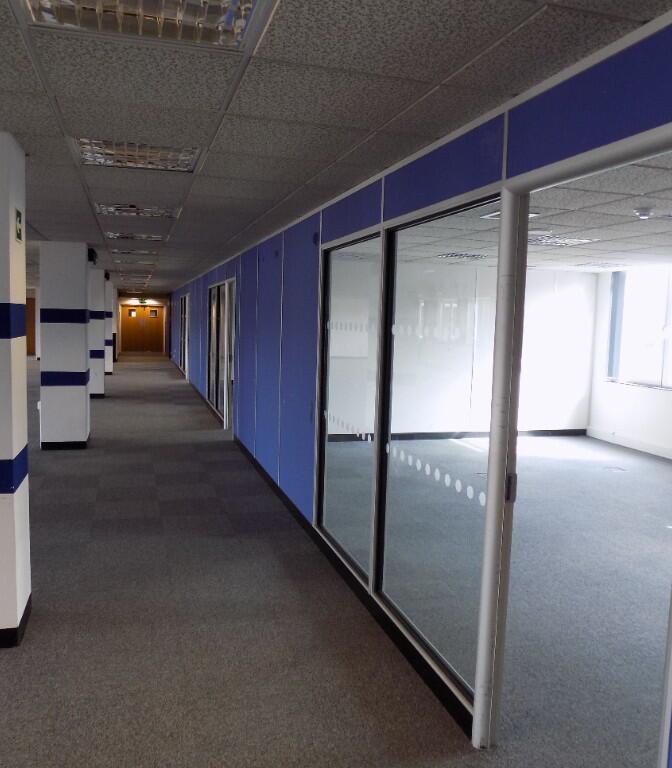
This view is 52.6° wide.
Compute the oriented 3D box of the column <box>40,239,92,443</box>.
[{"bbox_3d":[-3.120,-0.439,7.861,0.481,2.320,0.449,0,6,-16],"label":"column"}]

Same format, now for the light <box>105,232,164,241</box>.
[{"bbox_3d":[-1.982,-1.493,6.760,0.590,0.070,0.590,0,6,-17],"label":"light"}]

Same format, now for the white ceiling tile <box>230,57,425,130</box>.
[{"bbox_3d":[-0.048,-0.993,2.354,0.600,0.020,0.600,0,6,-17],"label":"white ceiling tile"}]

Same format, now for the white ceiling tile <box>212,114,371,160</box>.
[{"bbox_3d":[-0.222,-1.061,2.950,0.605,0.025,0.605,0,6,-16],"label":"white ceiling tile"}]

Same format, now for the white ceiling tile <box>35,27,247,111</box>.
[{"bbox_3d":[-0.623,-0.993,2.183,0.600,0.020,0.600,0,6,-17],"label":"white ceiling tile"}]

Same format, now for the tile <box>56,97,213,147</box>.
[{"bbox_3d":[-0.793,-1.053,2.755,0.600,0.020,0.600,0,6,-17],"label":"tile"}]

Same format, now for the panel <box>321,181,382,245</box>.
[{"bbox_3d":[0.095,-0.989,4.003,0.050,0.235,1.140,0,6,-17],"label":"panel"}]

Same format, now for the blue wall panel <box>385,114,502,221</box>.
[{"bbox_3d":[0.429,-0.869,2.876,0.050,0.235,1.140,0,6,-17],"label":"blue wall panel"}]

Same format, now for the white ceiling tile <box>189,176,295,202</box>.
[{"bbox_3d":[-0.564,-1.182,4.106,0.605,0.025,0.605,0,6,-16],"label":"white ceiling tile"}]

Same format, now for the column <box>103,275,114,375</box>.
[{"bbox_3d":[-5.696,-1.361,16.566,0.470,2.290,0.420,0,6,-17],"label":"column"}]

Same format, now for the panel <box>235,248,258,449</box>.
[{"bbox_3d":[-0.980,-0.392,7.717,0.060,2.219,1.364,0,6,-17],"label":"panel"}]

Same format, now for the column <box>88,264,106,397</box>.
[{"bbox_3d":[-4.471,-0.915,12.423,0.481,2.320,0.449,0,6,-16],"label":"column"}]

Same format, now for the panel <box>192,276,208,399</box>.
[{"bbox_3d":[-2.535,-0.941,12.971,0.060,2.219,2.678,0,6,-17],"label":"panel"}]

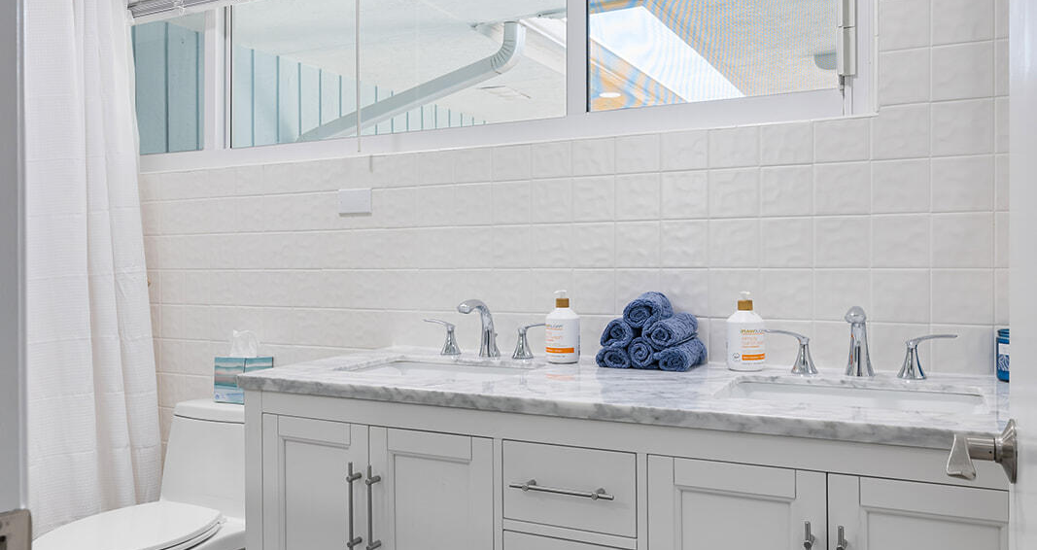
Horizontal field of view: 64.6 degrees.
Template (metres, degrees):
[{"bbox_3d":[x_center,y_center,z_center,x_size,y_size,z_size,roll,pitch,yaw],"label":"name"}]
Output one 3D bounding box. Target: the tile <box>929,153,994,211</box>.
[{"bbox_3d":[0.889,-0.182,1.645,0.110,0.110,0.010,0,0,27],"label":"tile"}]

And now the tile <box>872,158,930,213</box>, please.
[{"bbox_3d":[0.785,-0.181,1.688,0.110,0.110,0.008,0,1,27],"label":"tile"}]

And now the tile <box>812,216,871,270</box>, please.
[{"bbox_3d":[0.680,-0.069,1.724,0.108,0.108,0.010,0,0,27],"label":"tile"}]

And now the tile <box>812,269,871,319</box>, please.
[{"bbox_3d":[0.688,0.043,1.746,0.110,0.110,0.010,0,0,27],"label":"tile"}]

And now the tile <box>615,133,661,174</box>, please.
[{"bbox_3d":[0.284,-0.283,1.938,0.110,0.088,0.008,0,1,27],"label":"tile"}]

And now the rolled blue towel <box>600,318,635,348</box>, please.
[{"bbox_3d":[0.248,0.128,1.861,0.072,0.060,0.150,0,0,27],"label":"rolled blue towel"}]

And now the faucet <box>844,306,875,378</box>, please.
[{"bbox_3d":[0.659,0.131,1.600,0.052,0.141,0.155,0,0,27],"label":"faucet"}]

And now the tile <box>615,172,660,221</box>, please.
[{"bbox_3d":[0.283,-0.180,1.928,0.108,0.108,0.009,0,0,27],"label":"tile"}]

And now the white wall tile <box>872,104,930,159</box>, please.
[{"bbox_3d":[0.780,-0.291,1.676,0.108,0.108,0.009,0,0,27],"label":"white wall tile"}]

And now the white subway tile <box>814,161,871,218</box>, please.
[{"bbox_3d":[0.688,-0.182,1.746,0.110,0.110,0.010,0,0,27],"label":"white subway tile"}]

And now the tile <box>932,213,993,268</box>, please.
[{"bbox_3d":[0.884,-0.069,1.635,0.108,0.108,0.010,0,0,27],"label":"tile"}]

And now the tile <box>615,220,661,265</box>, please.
[{"bbox_3d":[0.283,-0.070,1.924,0.108,0.108,0.010,0,0,27],"label":"tile"}]

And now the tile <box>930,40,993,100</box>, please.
[{"bbox_3d":[0.885,-0.405,1.637,0.108,0.108,0.010,0,0,27],"label":"tile"}]

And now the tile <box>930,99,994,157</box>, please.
[{"bbox_3d":[0.879,-0.291,1.626,0.108,0.108,0.009,0,0,27],"label":"tile"}]

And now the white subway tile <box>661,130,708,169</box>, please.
[{"bbox_3d":[0.382,-0.281,1.873,0.108,0.086,0.010,0,0,27],"label":"white subway tile"}]

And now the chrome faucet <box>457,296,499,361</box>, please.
[{"bbox_3d":[-0.094,0.132,2.007,0.052,0.146,0.172,0,1,27],"label":"chrome faucet"}]

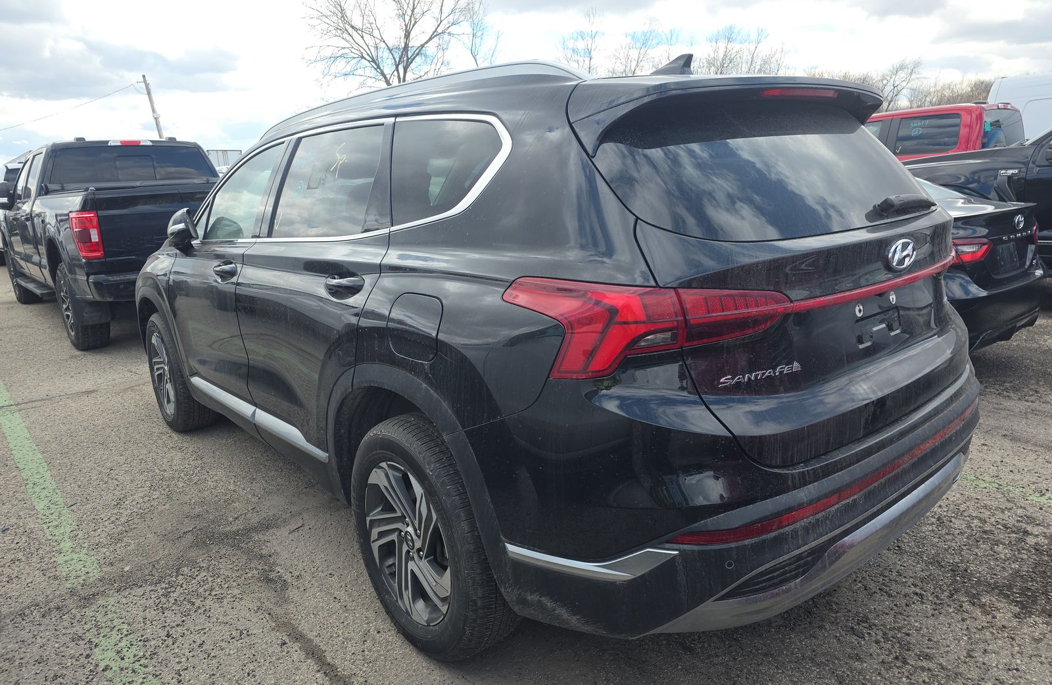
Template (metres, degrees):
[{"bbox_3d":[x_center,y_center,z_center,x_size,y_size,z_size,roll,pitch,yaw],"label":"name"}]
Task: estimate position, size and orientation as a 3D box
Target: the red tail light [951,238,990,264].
[{"bbox_3d":[2.439,-0.543,4.066,0.500,0.160,0.260,-13,16,-38],"label":"red tail light"}]

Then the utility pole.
[{"bbox_3d":[-25.680,-13.999,49.662,0.320,9.550,0.320,-17,18,-23],"label":"utility pole"}]

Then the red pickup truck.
[{"bbox_3d":[4.767,-1.822,8.754,2.050,1.960,5.900,-13,16,-38],"label":"red pickup truck"}]

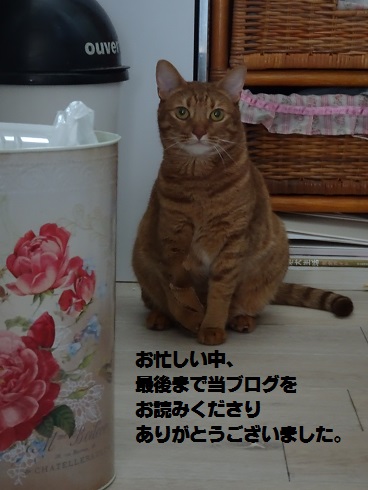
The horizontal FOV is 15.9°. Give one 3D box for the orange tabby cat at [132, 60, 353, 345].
[{"bbox_3d":[0.081,-0.072,1.756,0.290,0.353,0.280,2,11,9],"label":"orange tabby cat"}]

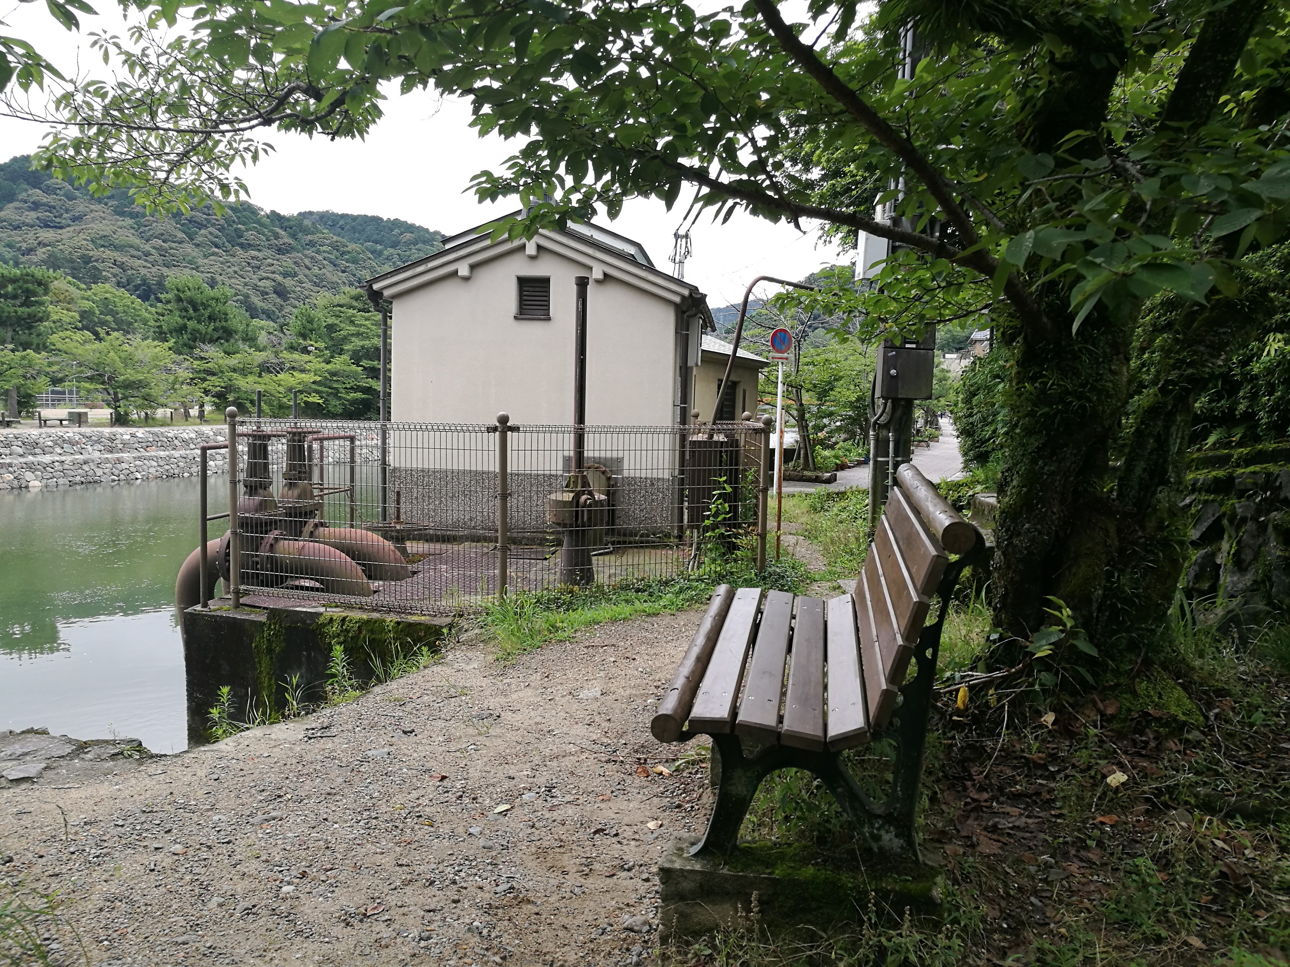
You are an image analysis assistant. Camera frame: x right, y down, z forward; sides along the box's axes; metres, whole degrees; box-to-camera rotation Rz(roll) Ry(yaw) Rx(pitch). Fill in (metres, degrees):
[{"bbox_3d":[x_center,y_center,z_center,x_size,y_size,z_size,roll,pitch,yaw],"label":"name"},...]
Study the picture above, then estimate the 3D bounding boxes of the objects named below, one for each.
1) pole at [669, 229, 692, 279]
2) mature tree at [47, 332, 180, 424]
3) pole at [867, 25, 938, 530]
[{"bbox_3d":[1.665,-7.823,50.499,1.100,9.500,0.600,1,6,0],"label":"pole"},{"bbox_3d":[-26.262,-5.320,49.758,6.561,4.607,6.200,1,6,0],"label":"mature tree"},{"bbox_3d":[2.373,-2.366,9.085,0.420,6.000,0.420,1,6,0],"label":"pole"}]

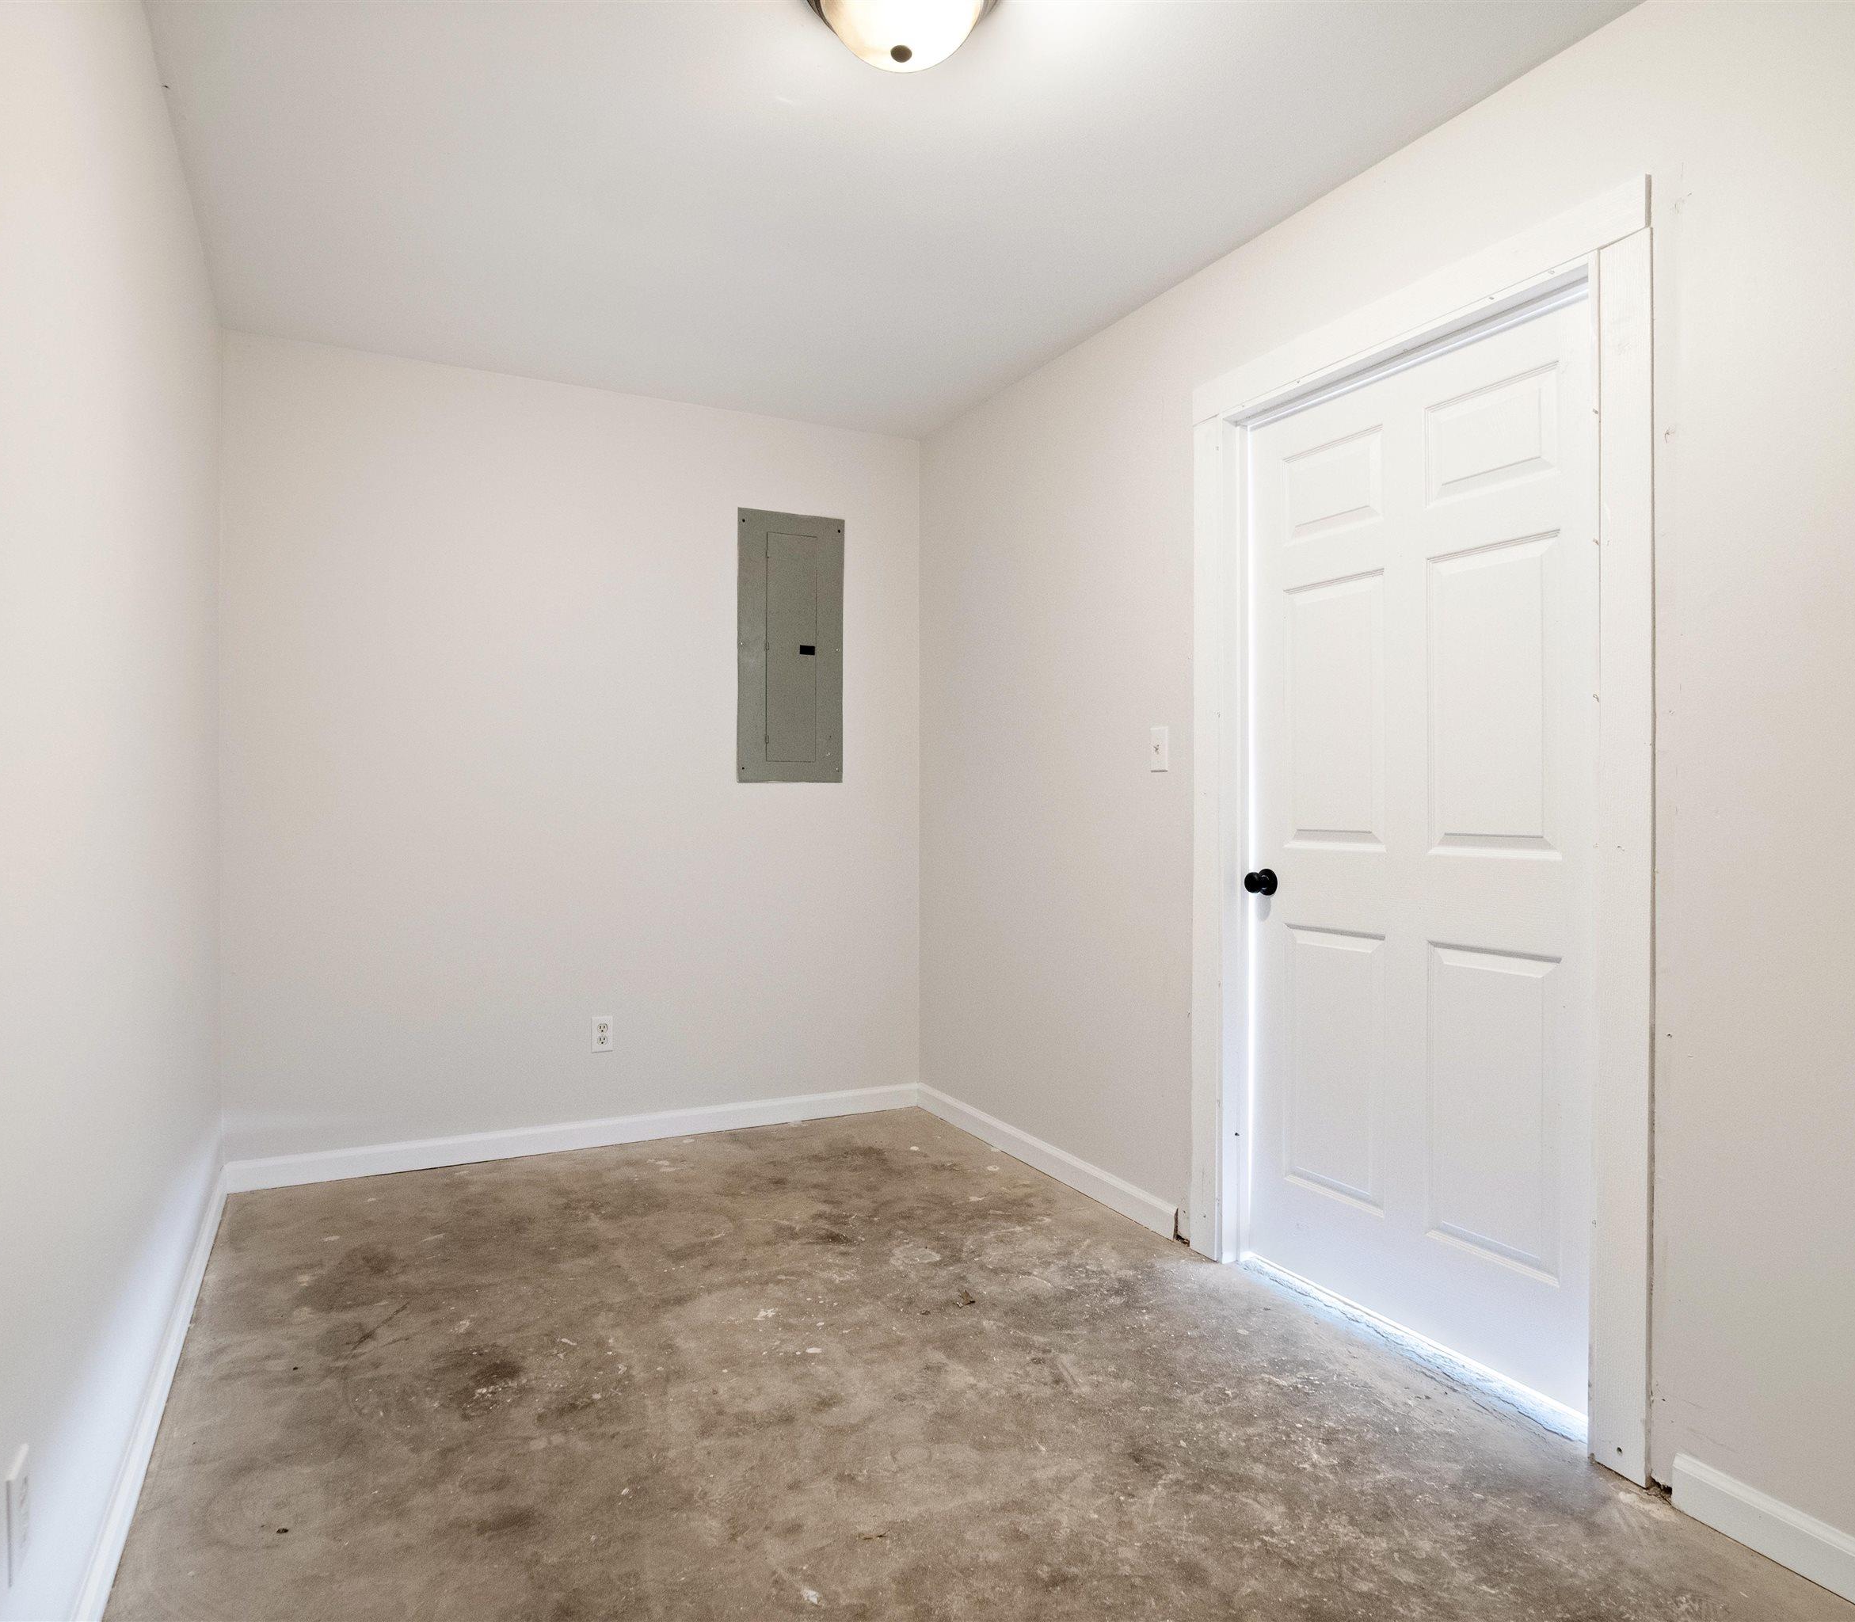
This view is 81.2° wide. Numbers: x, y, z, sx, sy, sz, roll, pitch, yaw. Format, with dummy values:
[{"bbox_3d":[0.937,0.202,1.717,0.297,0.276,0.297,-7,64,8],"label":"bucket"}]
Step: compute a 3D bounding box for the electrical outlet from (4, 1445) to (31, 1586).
[{"bbox_3d":[-0.965,0.750,1.149,0.009,0.114,0.070,0,1,-29],"label":"electrical outlet"}]

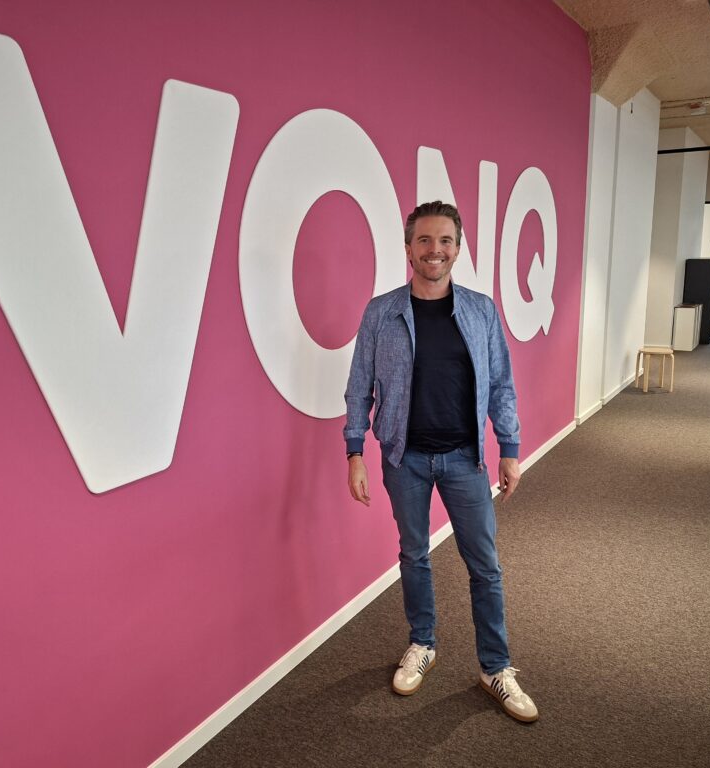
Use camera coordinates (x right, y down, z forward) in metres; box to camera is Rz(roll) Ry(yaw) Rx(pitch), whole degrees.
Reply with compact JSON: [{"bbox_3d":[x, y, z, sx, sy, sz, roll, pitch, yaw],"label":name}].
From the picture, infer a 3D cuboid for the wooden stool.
[{"bbox_3d":[3.381,-0.154,7.665,0.370,0.450,0.370,0,11,6],"label":"wooden stool"}]

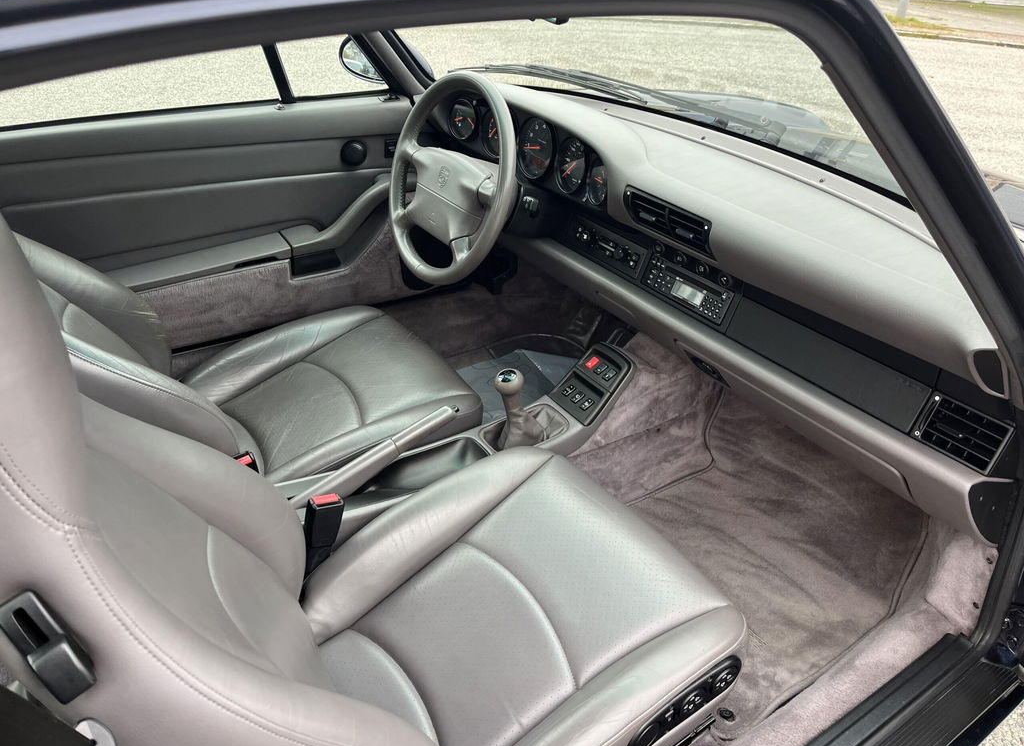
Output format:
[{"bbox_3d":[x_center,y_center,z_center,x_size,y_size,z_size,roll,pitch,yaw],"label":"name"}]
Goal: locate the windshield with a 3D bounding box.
[{"bbox_3d":[0.198,-0.437,1.107,0.740,0.200,1.260,22,12,-46],"label":"windshield"}]

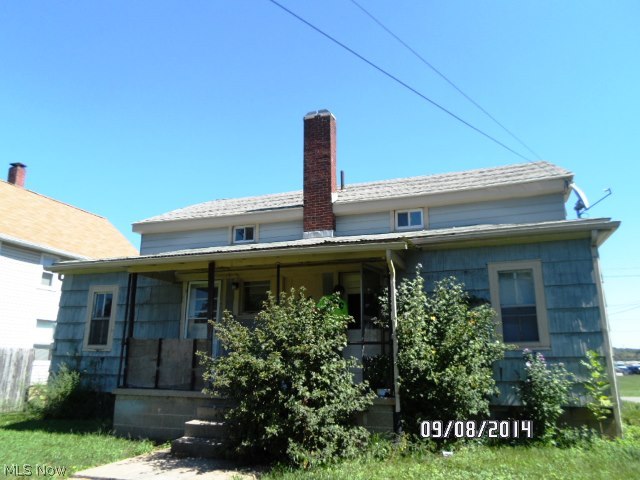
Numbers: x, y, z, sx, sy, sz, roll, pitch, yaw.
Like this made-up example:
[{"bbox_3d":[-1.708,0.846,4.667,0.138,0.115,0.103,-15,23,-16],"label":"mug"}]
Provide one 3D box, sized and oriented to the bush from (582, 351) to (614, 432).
[{"bbox_3d":[3.879,2.121,6.495,0.410,1.170,0.420,-5,-13,19],"label":"bush"}]

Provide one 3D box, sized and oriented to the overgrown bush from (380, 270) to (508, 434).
[{"bbox_3d":[1.810,1.643,6.887,1.820,2.380,1.450,-5,-13,19],"label":"overgrown bush"}]

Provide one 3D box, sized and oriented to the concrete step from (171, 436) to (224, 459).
[{"bbox_3d":[-1.519,2.976,6.578,1.200,0.200,0.400,-5,-13,19],"label":"concrete step"}]

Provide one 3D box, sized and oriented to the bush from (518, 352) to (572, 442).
[{"bbox_3d":[3.176,2.183,6.516,0.660,1.220,0.650,-5,-13,19],"label":"bush"}]

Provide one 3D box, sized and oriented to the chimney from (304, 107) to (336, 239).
[{"bbox_3d":[0.025,-1.568,11.661,0.720,3.240,0.480,-5,-13,19],"label":"chimney"}]

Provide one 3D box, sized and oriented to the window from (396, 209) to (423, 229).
[{"bbox_3d":[2.069,-0.501,10.658,0.600,0.430,0.100,-5,-13,19],"label":"window"}]

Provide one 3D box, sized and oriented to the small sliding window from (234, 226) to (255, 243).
[{"bbox_3d":[-1.971,-0.146,12.027,0.600,0.420,0.100,-5,-13,19],"label":"small sliding window"}]

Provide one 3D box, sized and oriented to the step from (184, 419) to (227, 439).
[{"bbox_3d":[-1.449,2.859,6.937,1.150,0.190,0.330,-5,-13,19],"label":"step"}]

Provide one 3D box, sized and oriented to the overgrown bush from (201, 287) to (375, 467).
[{"bbox_3d":[-0.430,1.731,6.009,2.320,2.250,1.850,-5,-13,19],"label":"overgrown bush"}]

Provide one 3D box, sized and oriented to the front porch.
[{"bbox_3d":[-0.976,1.828,7.779,5.050,2.880,1.600,-5,-13,19],"label":"front porch"}]

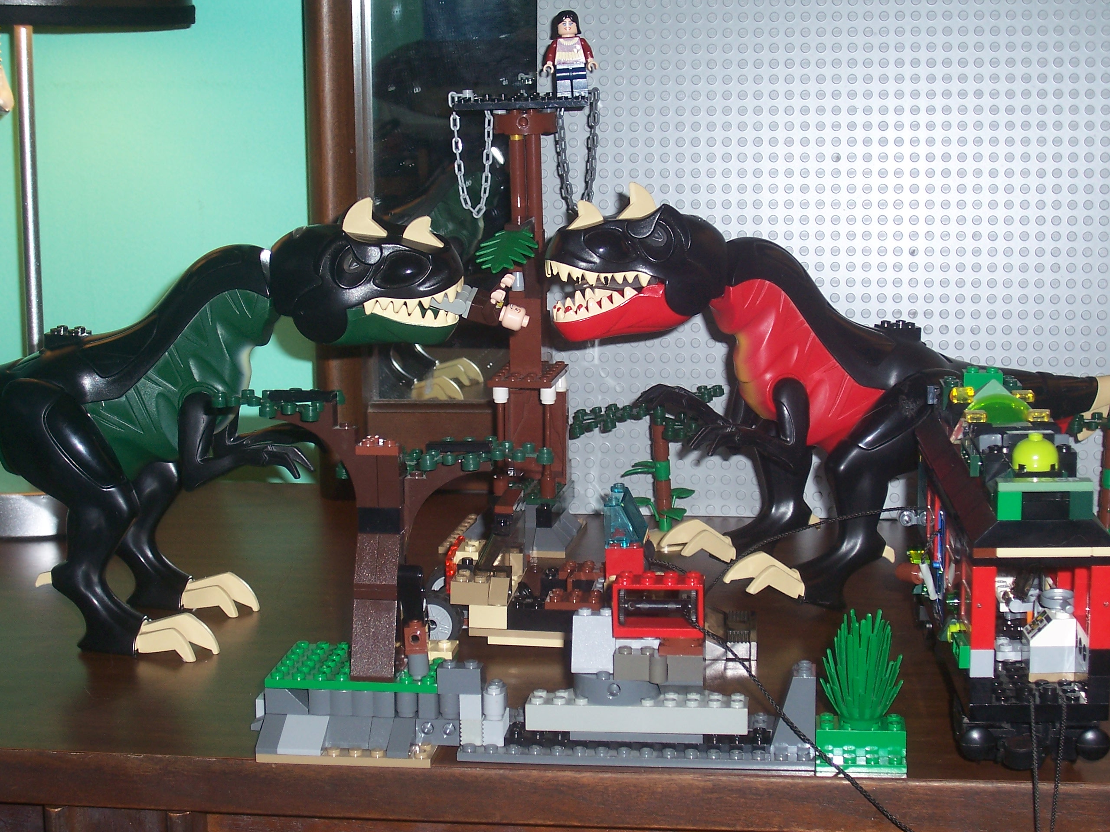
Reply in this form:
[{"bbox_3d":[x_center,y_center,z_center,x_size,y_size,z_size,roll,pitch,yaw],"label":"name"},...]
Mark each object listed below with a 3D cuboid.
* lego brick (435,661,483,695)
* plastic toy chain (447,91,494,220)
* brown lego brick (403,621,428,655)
[{"bbox_3d":[-0.034,0.095,0.771,0.016,0.011,0.008,1,10,6],"label":"lego brick"},{"bbox_3d":[-0.041,-0.129,1.044,0.024,0.063,0.008,0,10,2],"label":"plastic toy chain"},{"bbox_3d":[-0.050,0.081,0.775,0.008,0.011,0.008,-2,10,3],"label":"brown lego brick"}]

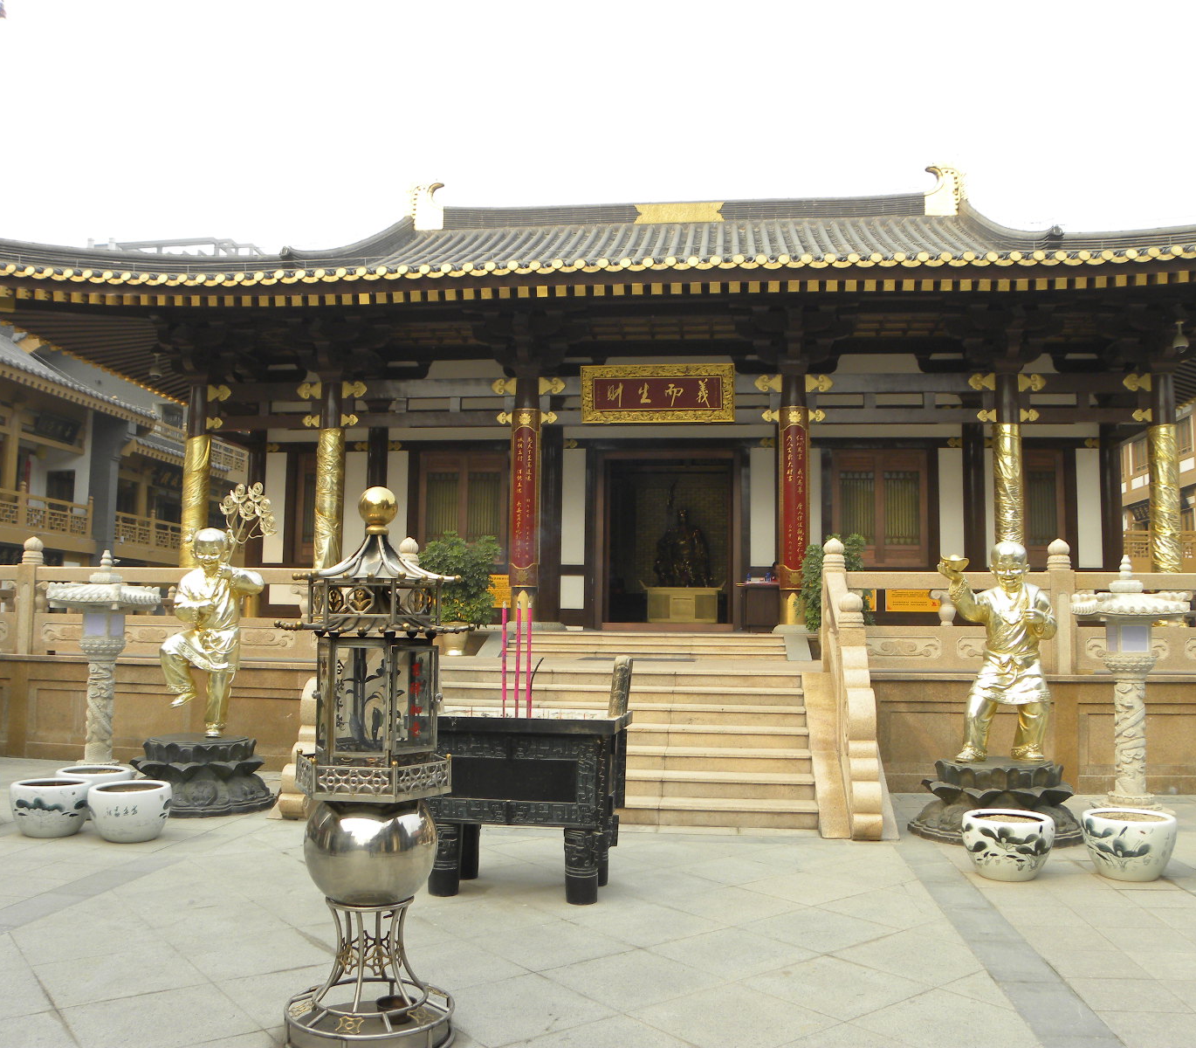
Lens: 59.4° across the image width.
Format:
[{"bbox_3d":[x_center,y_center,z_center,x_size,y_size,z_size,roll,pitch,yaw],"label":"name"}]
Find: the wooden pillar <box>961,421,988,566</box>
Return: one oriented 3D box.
[{"bbox_3d":[6.223,-0.017,17.359,0.388,3.570,0.388,0,-5,5],"label":"wooden pillar"}]

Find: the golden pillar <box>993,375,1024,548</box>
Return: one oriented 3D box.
[{"bbox_3d":[6.144,-0.313,15.665,0.440,3.980,0.440,0,-6,7],"label":"golden pillar"}]

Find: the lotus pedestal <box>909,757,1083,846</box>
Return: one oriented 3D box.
[{"bbox_3d":[3.075,2.132,8.174,1.265,0.508,1.265,0,-5,5],"label":"lotus pedestal"}]

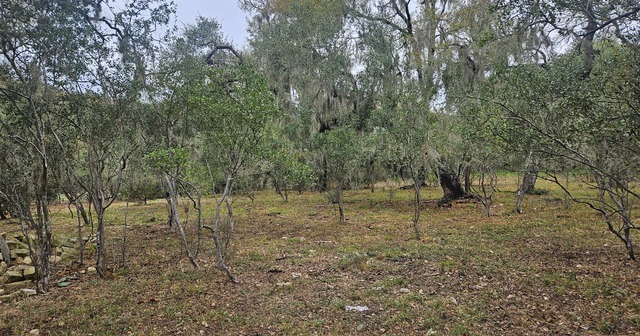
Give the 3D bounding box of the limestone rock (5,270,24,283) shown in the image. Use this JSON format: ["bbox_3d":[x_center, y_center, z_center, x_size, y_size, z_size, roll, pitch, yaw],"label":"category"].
[{"bbox_3d":[-4.000,1.420,5.570,0.250,0.130,0.200,0,0,-27],"label":"limestone rock"}]

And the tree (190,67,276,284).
[{"bbox_3d":[-1.160,0.060,5.800,1.170,3.000,1.150,0,0,0],"label":"tree"}]

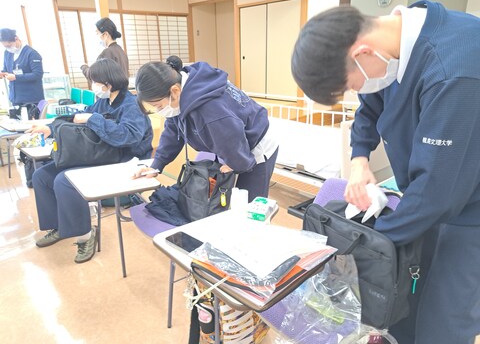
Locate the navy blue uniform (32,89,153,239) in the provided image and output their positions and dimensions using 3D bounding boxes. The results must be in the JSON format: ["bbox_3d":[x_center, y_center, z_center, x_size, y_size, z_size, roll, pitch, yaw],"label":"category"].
[{"bbox_3d":[-0.921,-0.045,2.235,0.740,1.000,0.540,-9,21,-23],"label":"navy blue uniform"}]

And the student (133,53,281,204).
[{"bbox_3d":[-0.169,0.046,1.848,0.720,1.240,0.500,-5,20,-11],"label":"student"}]

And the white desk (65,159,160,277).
[{"bbox_3d":[-0.709,0.319,1.986,0.440,0.650,0.560,-13,23,-32],"label":"white desk"}]

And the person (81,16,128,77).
[{"bbox_3d":[-1.068,-0.495,2.925,0.420,1.580,0.460,-6,20,-14],"label":"person"}]

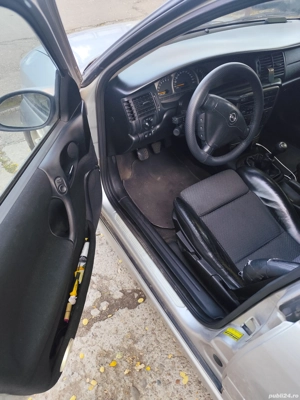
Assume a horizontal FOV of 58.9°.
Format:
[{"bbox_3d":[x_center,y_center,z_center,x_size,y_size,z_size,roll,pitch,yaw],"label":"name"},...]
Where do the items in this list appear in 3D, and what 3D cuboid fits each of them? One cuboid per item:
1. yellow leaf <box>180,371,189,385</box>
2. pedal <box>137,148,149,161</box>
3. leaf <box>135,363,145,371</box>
[{"bbox_3d":[0.161,0.814,1.219,0.032,0.008,0.052,-10,51,-8],"label":"yellow leaf"},{"bbox_3d":[-0.048,-0.263,1.539,0.058,0.055,0.030,-27,18,-21],"label":"pedal"},{"bbox_3d":[-0.050,0.776,1.248,0.043,0.010,0.035,-32,57,-24],"label":"leaf"}]

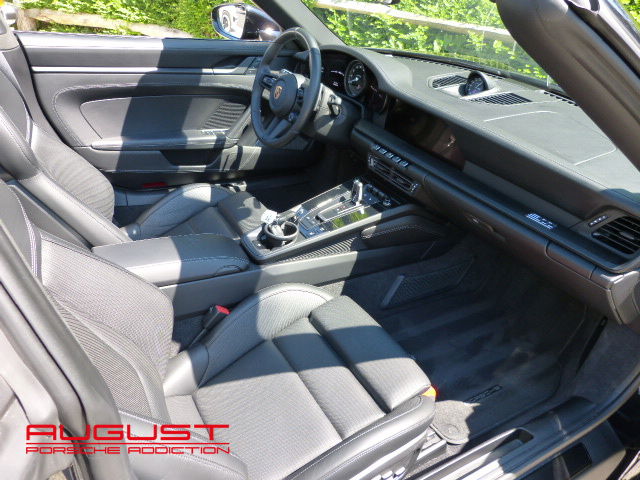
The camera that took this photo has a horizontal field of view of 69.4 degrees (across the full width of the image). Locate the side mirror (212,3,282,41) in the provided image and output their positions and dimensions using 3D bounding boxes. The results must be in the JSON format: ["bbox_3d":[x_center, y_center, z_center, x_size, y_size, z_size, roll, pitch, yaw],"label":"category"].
[{"bbox_3d":[-0.288,-0.840,1.778,0.180,0.135,0.230,-18,37,-35],"label":"side mirror"}]

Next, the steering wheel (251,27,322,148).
[{"bbox_3d":[-0.087,-0.454,1.414,0.095,0.365,0.365,4,26,-37],"label":"steering wheel"}]

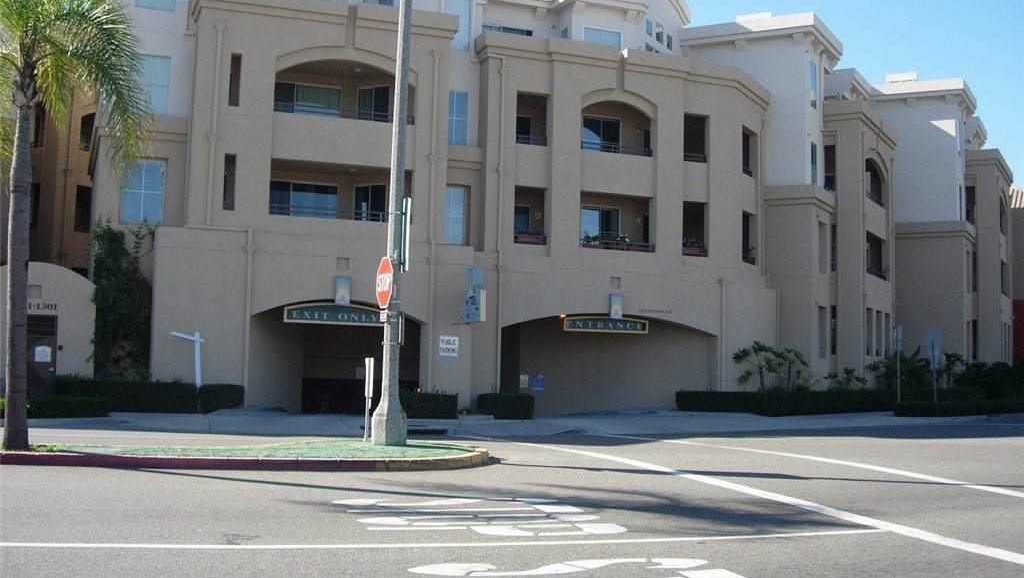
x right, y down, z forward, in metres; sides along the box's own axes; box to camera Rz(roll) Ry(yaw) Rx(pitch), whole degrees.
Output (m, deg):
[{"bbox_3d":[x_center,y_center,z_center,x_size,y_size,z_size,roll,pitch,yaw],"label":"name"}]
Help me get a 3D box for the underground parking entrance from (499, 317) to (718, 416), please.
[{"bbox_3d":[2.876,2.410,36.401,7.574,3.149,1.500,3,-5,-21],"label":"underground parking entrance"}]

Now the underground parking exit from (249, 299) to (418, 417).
[{"bbox_3d":[-5.373,2.024,33.317,5.088,3.231,1.700,3,-5,-21],"label":"underground parking exit"}]

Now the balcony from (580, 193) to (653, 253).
[{"bbox_3d":[3.129,-2.089,36.790,2.592,1.846,1.400,3,-5,-21],"label":"balcony"}]

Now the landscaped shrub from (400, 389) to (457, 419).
[{"bbox_3d":[-2.431,3.267,31.734,1.419,0.786,1.200,3,-5,-21],"label":"landscaped shrub"}]

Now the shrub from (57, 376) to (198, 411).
[{"bbox_3d":[-10.216,2.843,29.911,3.425,0.868,1.000,3,-5,-21],"label":"shrub"}]

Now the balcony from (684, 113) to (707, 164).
[{"bbox_3d":[5.848,-4.962,38.071,0.857,1.621,1.400,3,-5,-21],"label":"balcony"}]

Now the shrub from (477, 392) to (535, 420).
[{"bbox_3d":[-0.203,3.381,32.649,1.316,0.766,1.300,3,-5,-21],"label":"shrub"}]

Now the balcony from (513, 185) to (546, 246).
[{"bbox_3d":[0.310,-2.236,35.700,1.076,1.807,1.400,3,-5,-21],"label":"balcony"}]

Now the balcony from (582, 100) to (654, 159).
[{"bbox_3d":[3.160,-5.178,37.038,2.555,1.773,1.400,3,-5,-21],"label":"balcony"}]

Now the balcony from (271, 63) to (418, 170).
[{"bbox_3d":[-5.233,-5.186,33.923,4.245,3.135,1.700,3,-5,-21],"label":"balcony"}]

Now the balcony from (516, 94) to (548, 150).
[{"bbox_3d":[0.385,-5.284,35.963,1.067,1.673,1.400,3,-5,-21],"label":"balcony"}]

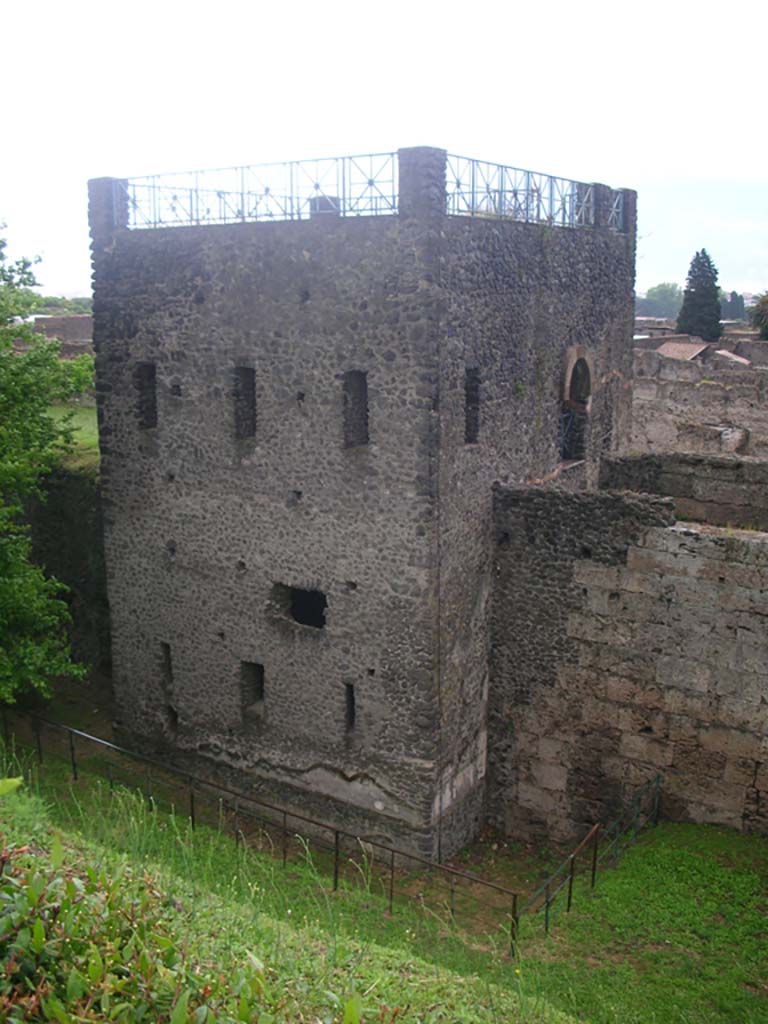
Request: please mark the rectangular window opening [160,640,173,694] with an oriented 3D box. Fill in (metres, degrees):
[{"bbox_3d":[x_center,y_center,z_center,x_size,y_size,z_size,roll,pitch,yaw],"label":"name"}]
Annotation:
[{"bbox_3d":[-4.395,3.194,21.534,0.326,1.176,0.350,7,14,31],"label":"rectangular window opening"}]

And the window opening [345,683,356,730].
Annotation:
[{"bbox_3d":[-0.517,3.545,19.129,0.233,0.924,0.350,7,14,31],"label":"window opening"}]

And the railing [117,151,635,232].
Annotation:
[{"bbox_3d":[0.047,-6.396,21.881,7.138,0.942,9.213,7,14,31],"label":"railing"}]

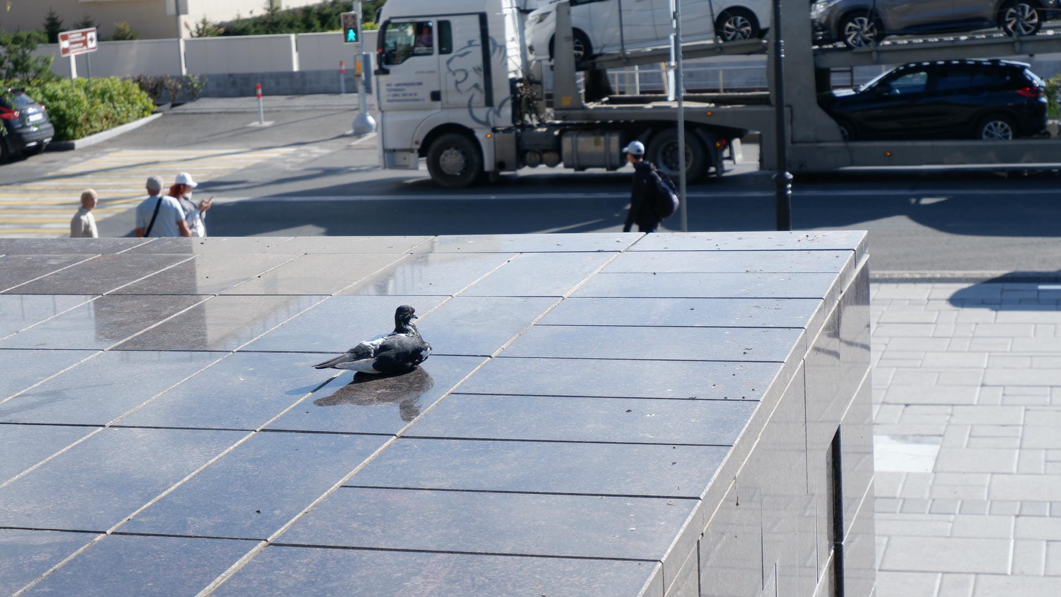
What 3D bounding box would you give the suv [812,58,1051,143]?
[{"bbox_3d":[6.551,-3.197,32.011,4.370,1.526,1.824,0,9,20],"label":"suv"}]

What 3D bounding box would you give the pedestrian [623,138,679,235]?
[{"bbox_3d":[1.283,-0.802,20.129,0.620,1.710,0.520,0,9,20],"label":"pedestrian"}]

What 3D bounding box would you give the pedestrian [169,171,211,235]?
[{"bbox_3d":[-3.617,-0.534,20.524,0.450,1.640,0.460,-5,9,-12],"label":"pedestrian"}]

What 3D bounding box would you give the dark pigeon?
[{"bbox_3d":[-0.343,0.092,4.130,0.265,0.140,0.115,-6,9,-19],"label":"dark pigeon"}]

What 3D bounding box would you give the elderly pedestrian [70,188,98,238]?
[{"bbox_3d":[-4.698,-0.375,20.320,0.330,1.580,0.460,-8,10,-30],"label":"elderly pedestrian"}]

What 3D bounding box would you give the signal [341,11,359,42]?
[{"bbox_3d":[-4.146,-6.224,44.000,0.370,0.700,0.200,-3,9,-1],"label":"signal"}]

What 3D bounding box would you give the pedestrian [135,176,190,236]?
[{"bbox_3d":[-3.873,-0.466,20.327,0.560,1.680,0.360,-1,9,10],"label":"pedestrian"}]

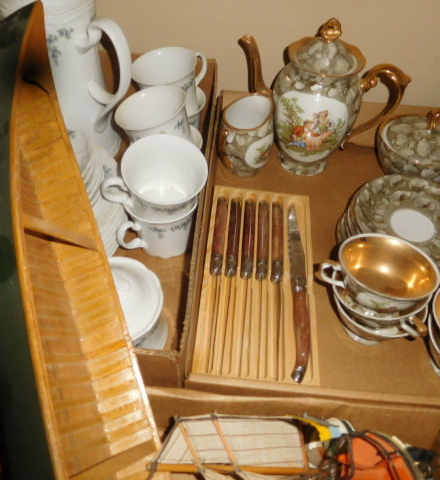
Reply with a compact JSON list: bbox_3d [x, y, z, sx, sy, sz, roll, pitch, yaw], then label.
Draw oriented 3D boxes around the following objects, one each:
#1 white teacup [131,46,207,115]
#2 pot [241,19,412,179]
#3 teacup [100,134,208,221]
[{"bbox_3d":[-0.057,-0.205,0.615,0.107,0.073,0.085,-38,55,-18],"label":"white teacup"},{"bbox_3d":[0.118,-0.181,0.586,0.209,0.202,0.112,18,51,11],"label":"pot"},{"bbox_3d":[-0.072,-0.053,0.490,0.107,0.073,0.085,-10,66,-17],"label":"teacup"}]

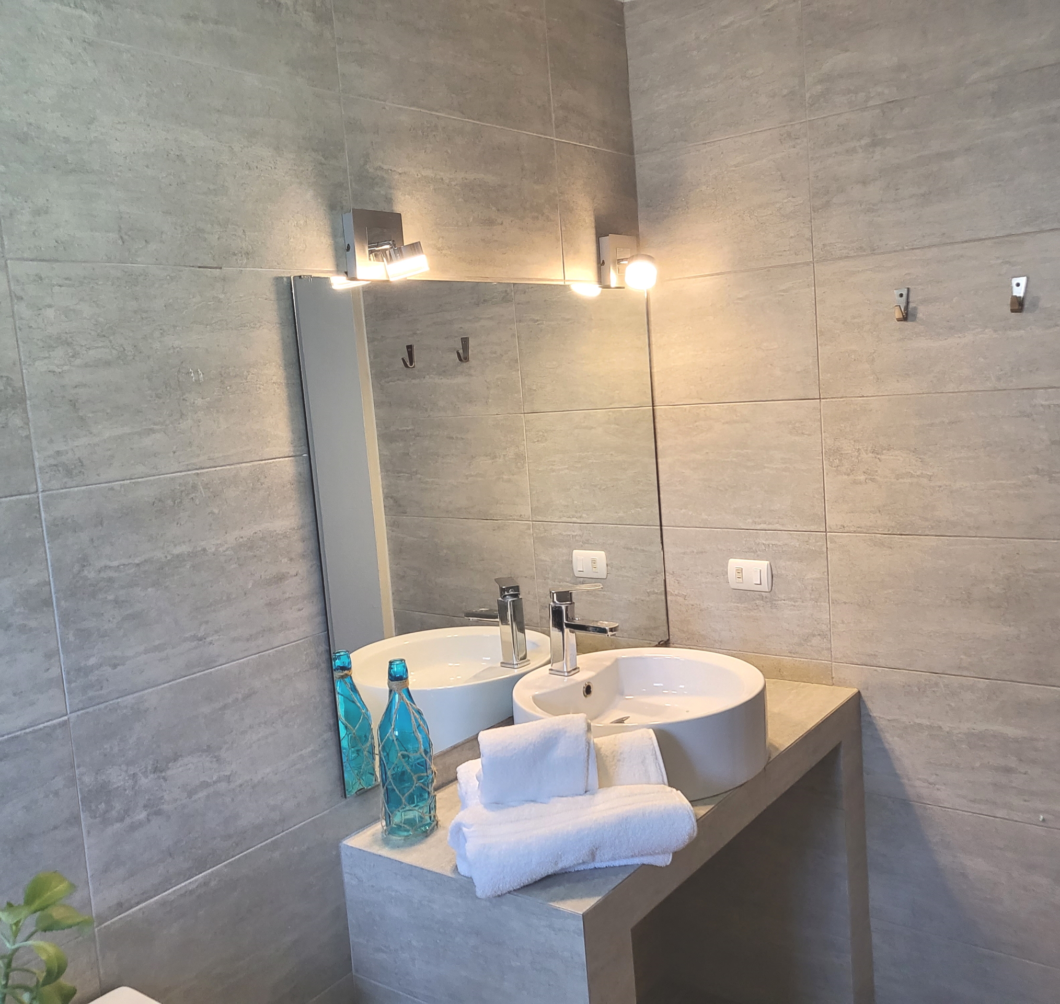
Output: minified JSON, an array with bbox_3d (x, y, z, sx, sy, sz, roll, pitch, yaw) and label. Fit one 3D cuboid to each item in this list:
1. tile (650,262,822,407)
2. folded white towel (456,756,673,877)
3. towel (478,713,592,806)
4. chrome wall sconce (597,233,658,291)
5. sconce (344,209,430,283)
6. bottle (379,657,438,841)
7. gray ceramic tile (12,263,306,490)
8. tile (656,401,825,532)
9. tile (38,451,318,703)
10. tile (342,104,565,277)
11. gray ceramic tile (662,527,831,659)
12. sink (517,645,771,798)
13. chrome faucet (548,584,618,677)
[{"bbox_3d":[0.464,-0.377,2.346,0.434,0.300,0.010,1,9,38],"label":"tile"},{"bbox_3d":[0.059,0.518,1.590,0.340,0.090,0.145,-6,7,-15],"label":"folded white towel"},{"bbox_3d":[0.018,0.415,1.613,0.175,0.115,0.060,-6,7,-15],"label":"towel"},{"bbox_3d":[0.245,-0.559,2.333,0.120,0.124,0.119,1,9,38],"label":"chrome wall sconce"},{"bbox_3d":[-0.238,-0.441,1.722,0.120,0.119,0.118,1,9,38],"label":"sconce"},{"bbox_3d":[-0.214,0.422,1.733,0.088,0.290,0.088,-5,7,1],"label":"bottle"},{"bbox_3d":[-0.471,-0.202,1.524,0.010,0.300,0.601,1,9,38],"label":"gray ceramic tile"},{"bbox_3d":[0.490,-0.081,2.398,0.435,0.299,0.010,1,9,38],"label":"tile"},{"bbox_3d":[-0.450,0.095,1.568,0.010,0.299,0.600,1,9,38],"label":"tile"},{"bbox_3d":[-0.126,-0.588,1.967,0.010,0.299,0.609,1,9,38],"label":"tile"},{"bbox_3d":[0.514,0.217,2.434,0.435,0.299,0.010,1,9,38],"label":"gray ceramic tile"},{"bbox_3d":[0.217,0.430,1.998,0.492,0.146,0.492,-4,7,1],"label":"sink"},{"bbox_3d":[0.107,0.262,2.051,0.159,0.193,0.046,1,9,38],"label":"chrome faucet"}]

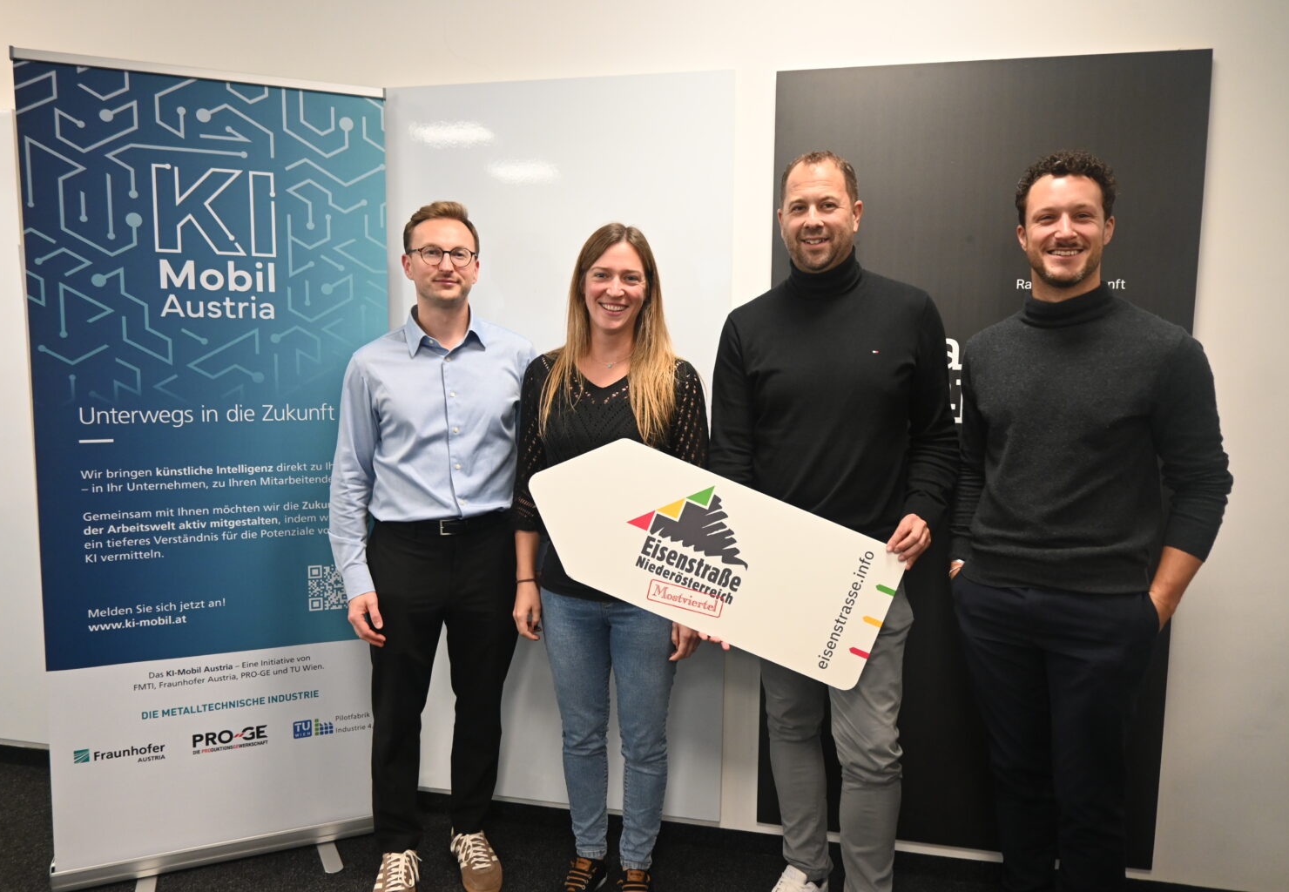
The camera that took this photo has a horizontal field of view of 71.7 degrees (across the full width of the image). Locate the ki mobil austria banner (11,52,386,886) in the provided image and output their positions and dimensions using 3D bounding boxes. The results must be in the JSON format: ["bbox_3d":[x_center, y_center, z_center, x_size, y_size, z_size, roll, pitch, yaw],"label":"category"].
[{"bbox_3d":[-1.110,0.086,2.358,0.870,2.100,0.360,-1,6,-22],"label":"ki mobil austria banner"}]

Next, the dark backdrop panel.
[{"bbox_3d":[0.814,0.059,2.276,1.000,2.000,0.030,2,6,12],"label":"dark backdrop panel"}]

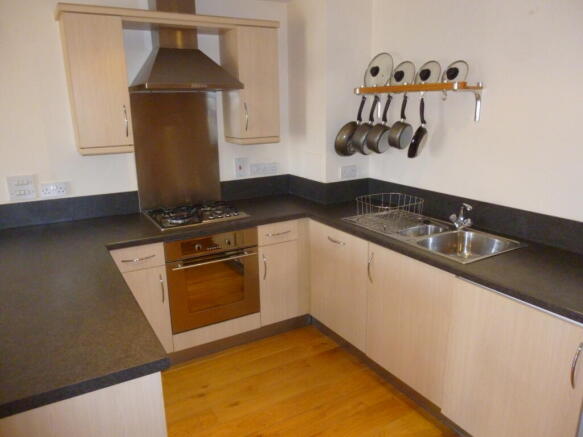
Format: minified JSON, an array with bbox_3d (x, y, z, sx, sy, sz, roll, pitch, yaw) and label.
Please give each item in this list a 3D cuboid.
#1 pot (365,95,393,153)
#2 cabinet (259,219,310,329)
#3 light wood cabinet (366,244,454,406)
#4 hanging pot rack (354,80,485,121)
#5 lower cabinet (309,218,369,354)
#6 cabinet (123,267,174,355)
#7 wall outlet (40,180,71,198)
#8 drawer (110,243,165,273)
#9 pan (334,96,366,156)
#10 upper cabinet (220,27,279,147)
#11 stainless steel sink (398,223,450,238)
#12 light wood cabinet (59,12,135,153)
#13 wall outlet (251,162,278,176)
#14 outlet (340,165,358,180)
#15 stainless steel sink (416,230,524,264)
[{"bbox_3d":[0.605,-0.599,2.694,0.178,0.369,0.095,-13,36,-40],"label":"pot"},{"bbox_3d":[-0.200,0.311,3.149,0.382,0.719,0.580,-9,17,-29],"label":"cabinet"},{"bbox_3d":[0.842,0.502,2.371,0.570,0.719,0.588,-9,17,-29],"label":"light wood cabinet"},{"bbox_3d":[0.746,-0.709,2.600,0.204,0.205,0.925,-9,17,-29],"label":"hanging pot rack"},{"bbox_3d":[0.538,0.373,2.877,0.570,0.715,0.610,-9,17,-29],"label":"lower cabinet"},{"bbox_3d":[-1.008,0.510,2.704,0.300,0.583,0.580,-9,17,-29],"label":"cabinet"},{"bbox_3d":[-1.492,-0.174,2.648,0.142,0.086,0.013,-9,17,-29],"label":"wall outlet"},{"bbox_3d":[-0.990,0.172,2.574,0.300,0.134,0.490,-9,17,-29],"label":"drawer"},{"bbox_3d":[0.443,-0.620,2.899,0.256,0.433,0.065,-9,35,-29],"label":"pan"},{"bbox_3d":[-0.294,-0.924,2.999,0.305,0.755,0.318,-9,17,-29],"label":"upper cabinet"},{"bbox_3d":[0.770,0.126,2.468,0.310,0.120,0.165,-9,17,-29],"label":"stainless steel sink"},{"bbox_3d":[-1.141,-0.768,2.480,0.295,0.742,0.320,-9,17,-29],"label":"light wood cabinet"},{"bbox_3d":[-0.213,-0.390,3.366,0.230,0.084,0.013,-9,17,-29],"label":"wall outlet"},{"bbox_3d":[0.425,-0.336,3.089,0.146,0.091,0.012,-9,17,-29],"label":"outlet"},{"bbox_3d":[0.912,0.210,2.229,0.460,0.170,0.380,-9,17,-29],"label":"stainless steel sink"}]

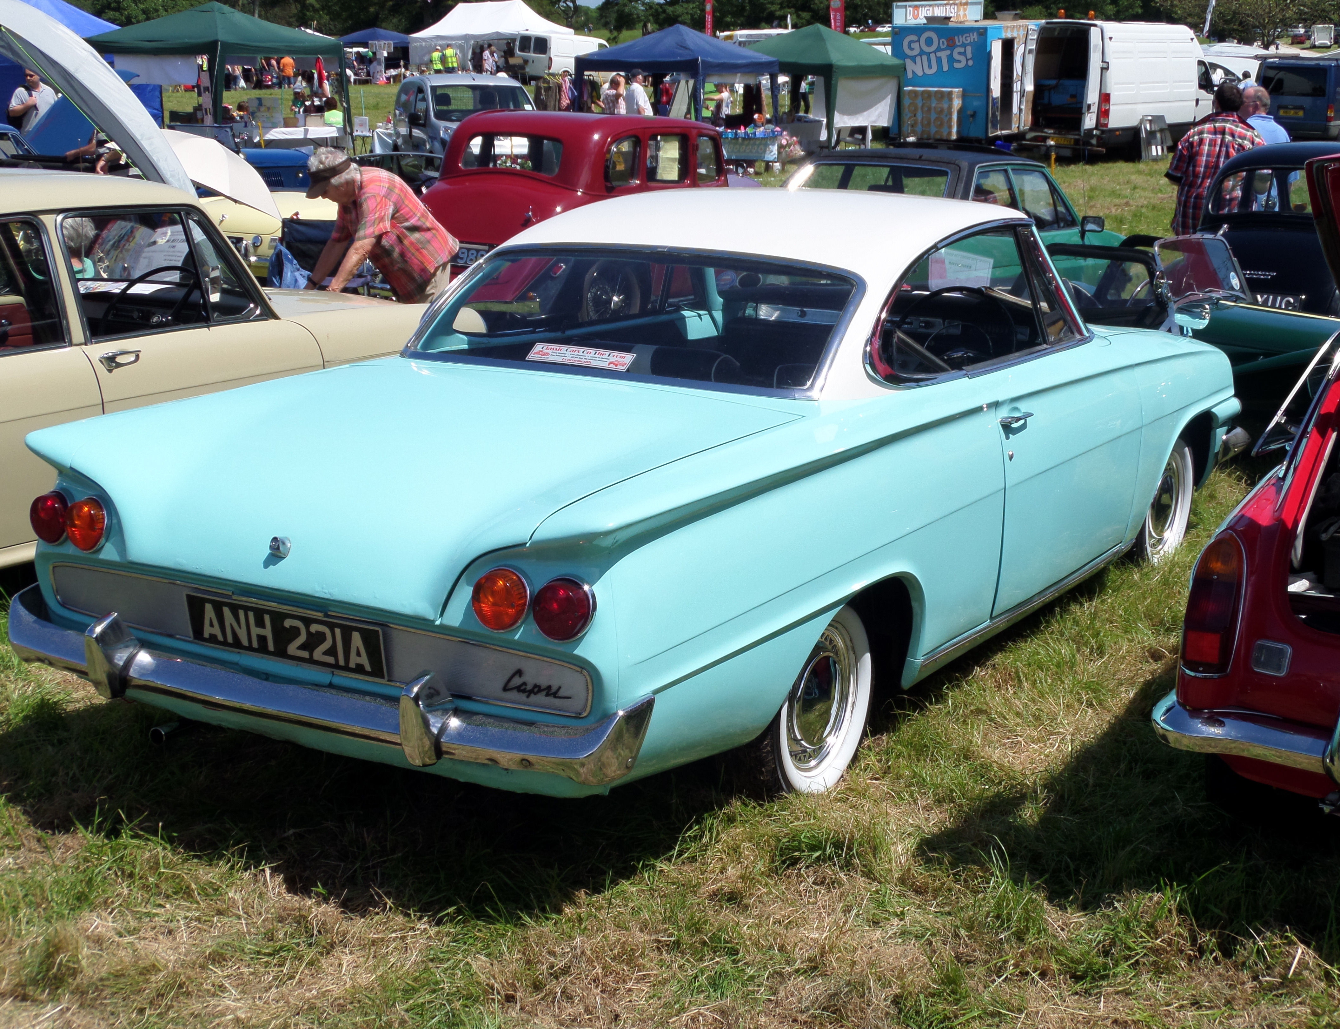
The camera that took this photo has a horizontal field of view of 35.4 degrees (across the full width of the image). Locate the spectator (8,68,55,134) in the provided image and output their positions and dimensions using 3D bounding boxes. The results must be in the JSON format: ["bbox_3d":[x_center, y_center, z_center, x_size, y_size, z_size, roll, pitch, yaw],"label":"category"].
[{"bbox_3d":[-6.674,-3.811,22.000,0.520,1.770,0.320,0,13,-4],"label":"spectator"}]

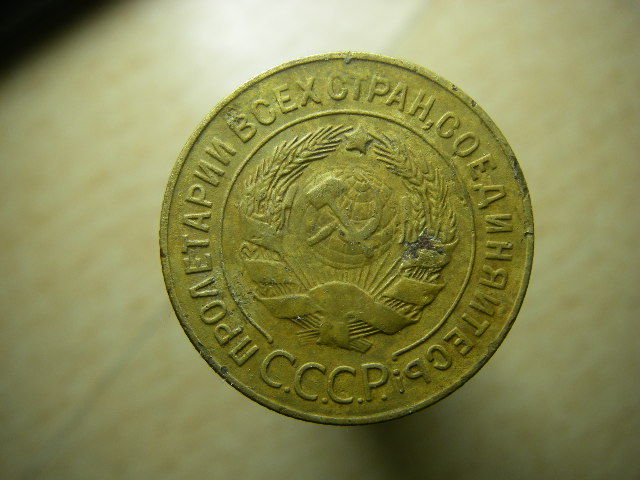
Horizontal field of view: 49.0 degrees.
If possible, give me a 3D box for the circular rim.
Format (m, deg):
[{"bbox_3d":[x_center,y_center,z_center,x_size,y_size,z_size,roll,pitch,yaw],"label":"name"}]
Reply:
[{"bbox_3d":[0.002,0.000,0.043,0.022,0.002,0.022,0,87,0],"label":"circular rim"}]

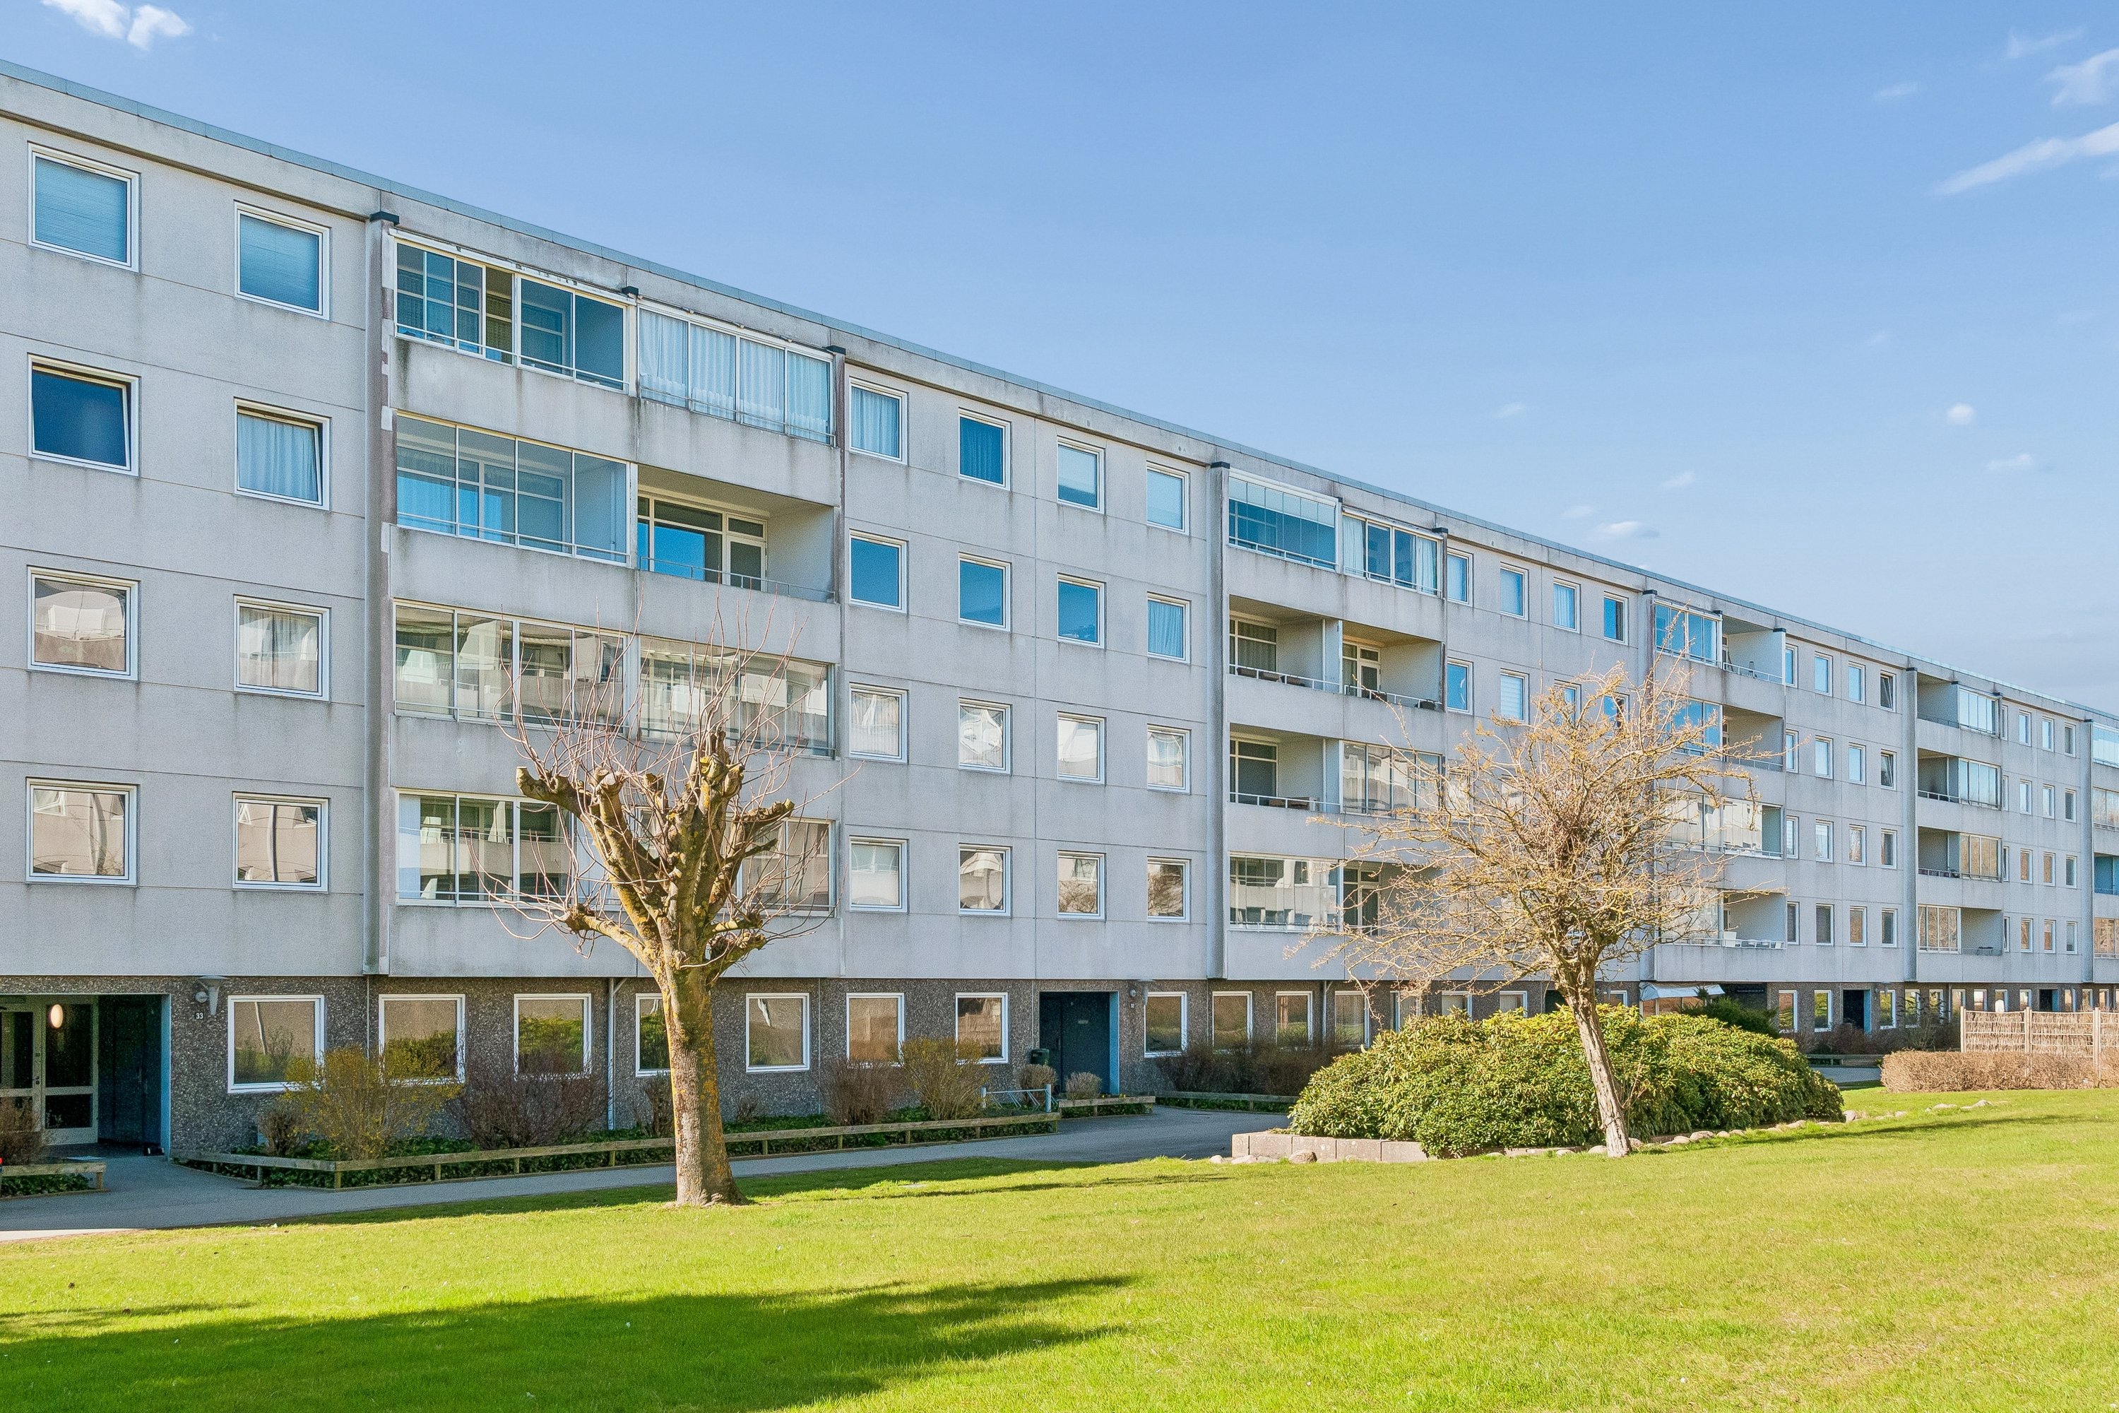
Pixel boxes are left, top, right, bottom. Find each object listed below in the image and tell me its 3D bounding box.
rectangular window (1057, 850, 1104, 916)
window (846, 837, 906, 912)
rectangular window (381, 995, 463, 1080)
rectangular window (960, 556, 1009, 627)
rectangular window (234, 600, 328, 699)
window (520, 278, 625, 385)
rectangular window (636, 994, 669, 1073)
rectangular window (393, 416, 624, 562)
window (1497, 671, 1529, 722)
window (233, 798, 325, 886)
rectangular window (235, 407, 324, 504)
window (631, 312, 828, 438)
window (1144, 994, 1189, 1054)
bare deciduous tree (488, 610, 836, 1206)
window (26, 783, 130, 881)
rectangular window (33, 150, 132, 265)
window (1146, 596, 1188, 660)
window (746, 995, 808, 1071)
[{"bbox_3d":[0.410,3.631,43.119,0.150,1.325,1.476,-4,-6,42],"label":"rectangular window"},{"bbox_3d":[-3.378,3.145,39.336,0.120,1.303,1.463,-3,-5,42],"label":"window"},{"bbox_3d":[-9.658,5.038,32.106,0.150,1.321,1.464,-4,-6,42],"label":"rectangular window"},{"bbox_3d":[-1.452,-2.237,41.481,0.150,1.400,1.450,-4,-5,42],"label":"rectangular window"},{"bbox_3d":[-11.213,-0.828,30.539,0.150,1.362,1.472,-4,-6,42],"label":"rectangular window"},{"bbox_3d":[-7.814,-5.930,33.995,0.120,1.389,2.034,-3,-5,42],"label":"window"},{"bbox_3d":[-6.610,5.577,36.068,0.120,1.359,1.483,-3,-5,42],"label":"rectangular window"},{"bbox_3d":[-8.577,-3.460,33.534,0.150,1.750,4.300,-4,-5,42],"label":"rectangular window"},{"bbox_3d":[12.165,-0.244,56.669,0.150,1.420,1.480,-4,-5,42],"label":"window"},{"bbox_3d":[-11.228,1.972,30.577,0.150,1.400,1.450,-4,-5,42],"label":"window"},{"bbox_3d":[-11.256,-3.584,30.644,0.150,1.258,1.395,-3,-5,42],"label":"rectangular window"},{"bbox_3d":[-5.677,-5.710,37.231,0.150,1.591,4.403,-4,-6,42],"label":"window"},{"bbox_3d":[2.335,6.929,46.050,0.150,1.400,1.450,-4,-5,42],"label":"window"},{"bbox_3d":[-4.210,2.109,22.500,3.700,6.300,3.600,1,-4,-10],"label":"bare deciduous tree"},{"bbox_3d":[-13.165,1.719,28.537,0.120,1.334,1.407,-3,-5,42],"label":"window"},{"bbox_3d":[-13.147,-6.680,28.557,0.120,1.302,1.398,-3,-5,42],"label":"rectangular window"},{"bbox_3d":[2.364,-1.698,45.737,0.150,1.400,1.450,-4,-5,42],"label":"window"},{"bbox_3d":[-4.991,5.733,37.244,0.150,1.337,1.383,-4,-6,42],"label":"window"}]

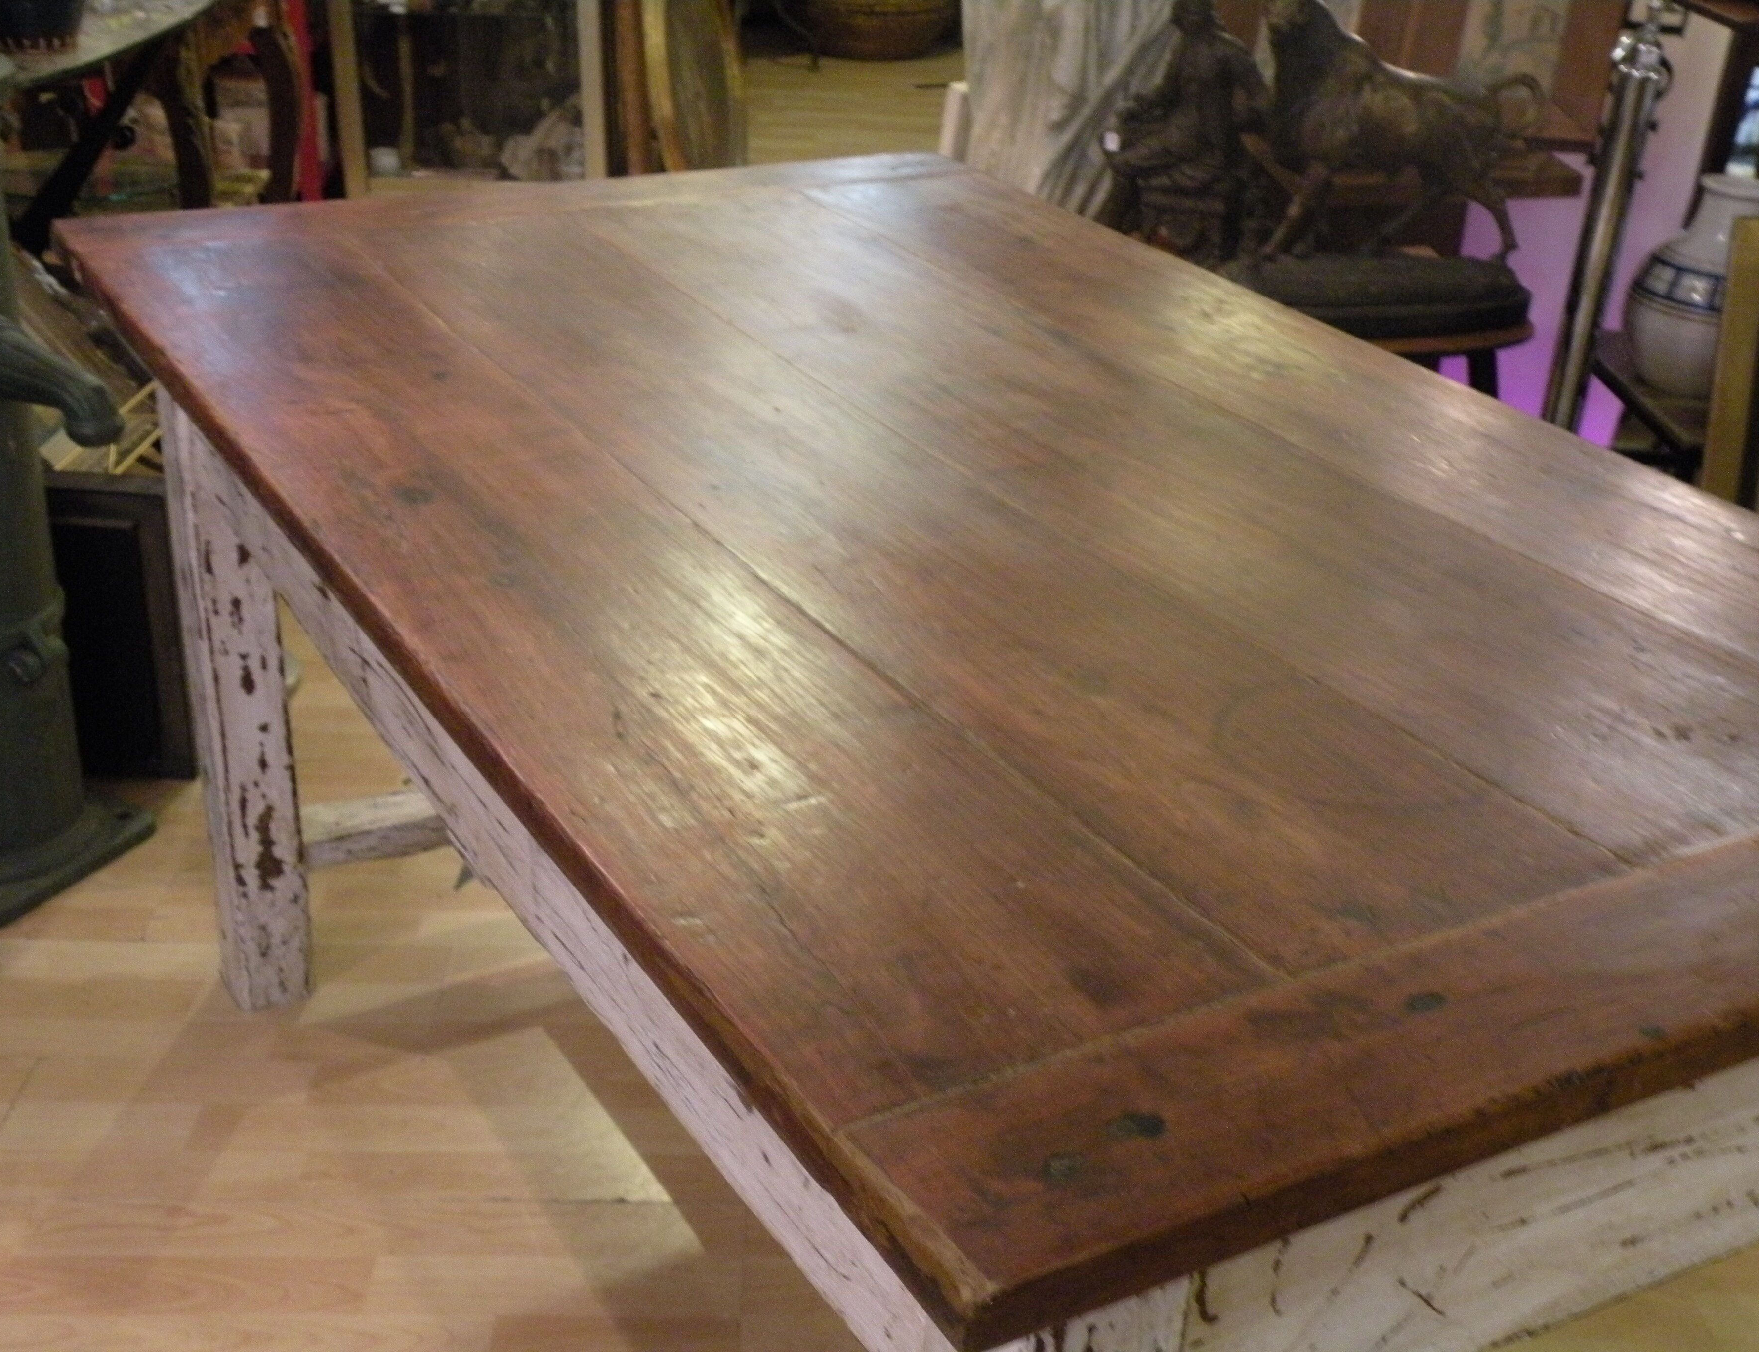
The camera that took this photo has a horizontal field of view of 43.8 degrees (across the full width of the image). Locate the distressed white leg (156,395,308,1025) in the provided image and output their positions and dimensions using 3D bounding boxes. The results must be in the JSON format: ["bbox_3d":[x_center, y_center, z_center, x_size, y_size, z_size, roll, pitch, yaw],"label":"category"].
[{"bbox_3d":[-0.600,-0.022,2.039,0.072,0.730,0.084,-12,30,-28],"label":"distressed white leg"}]

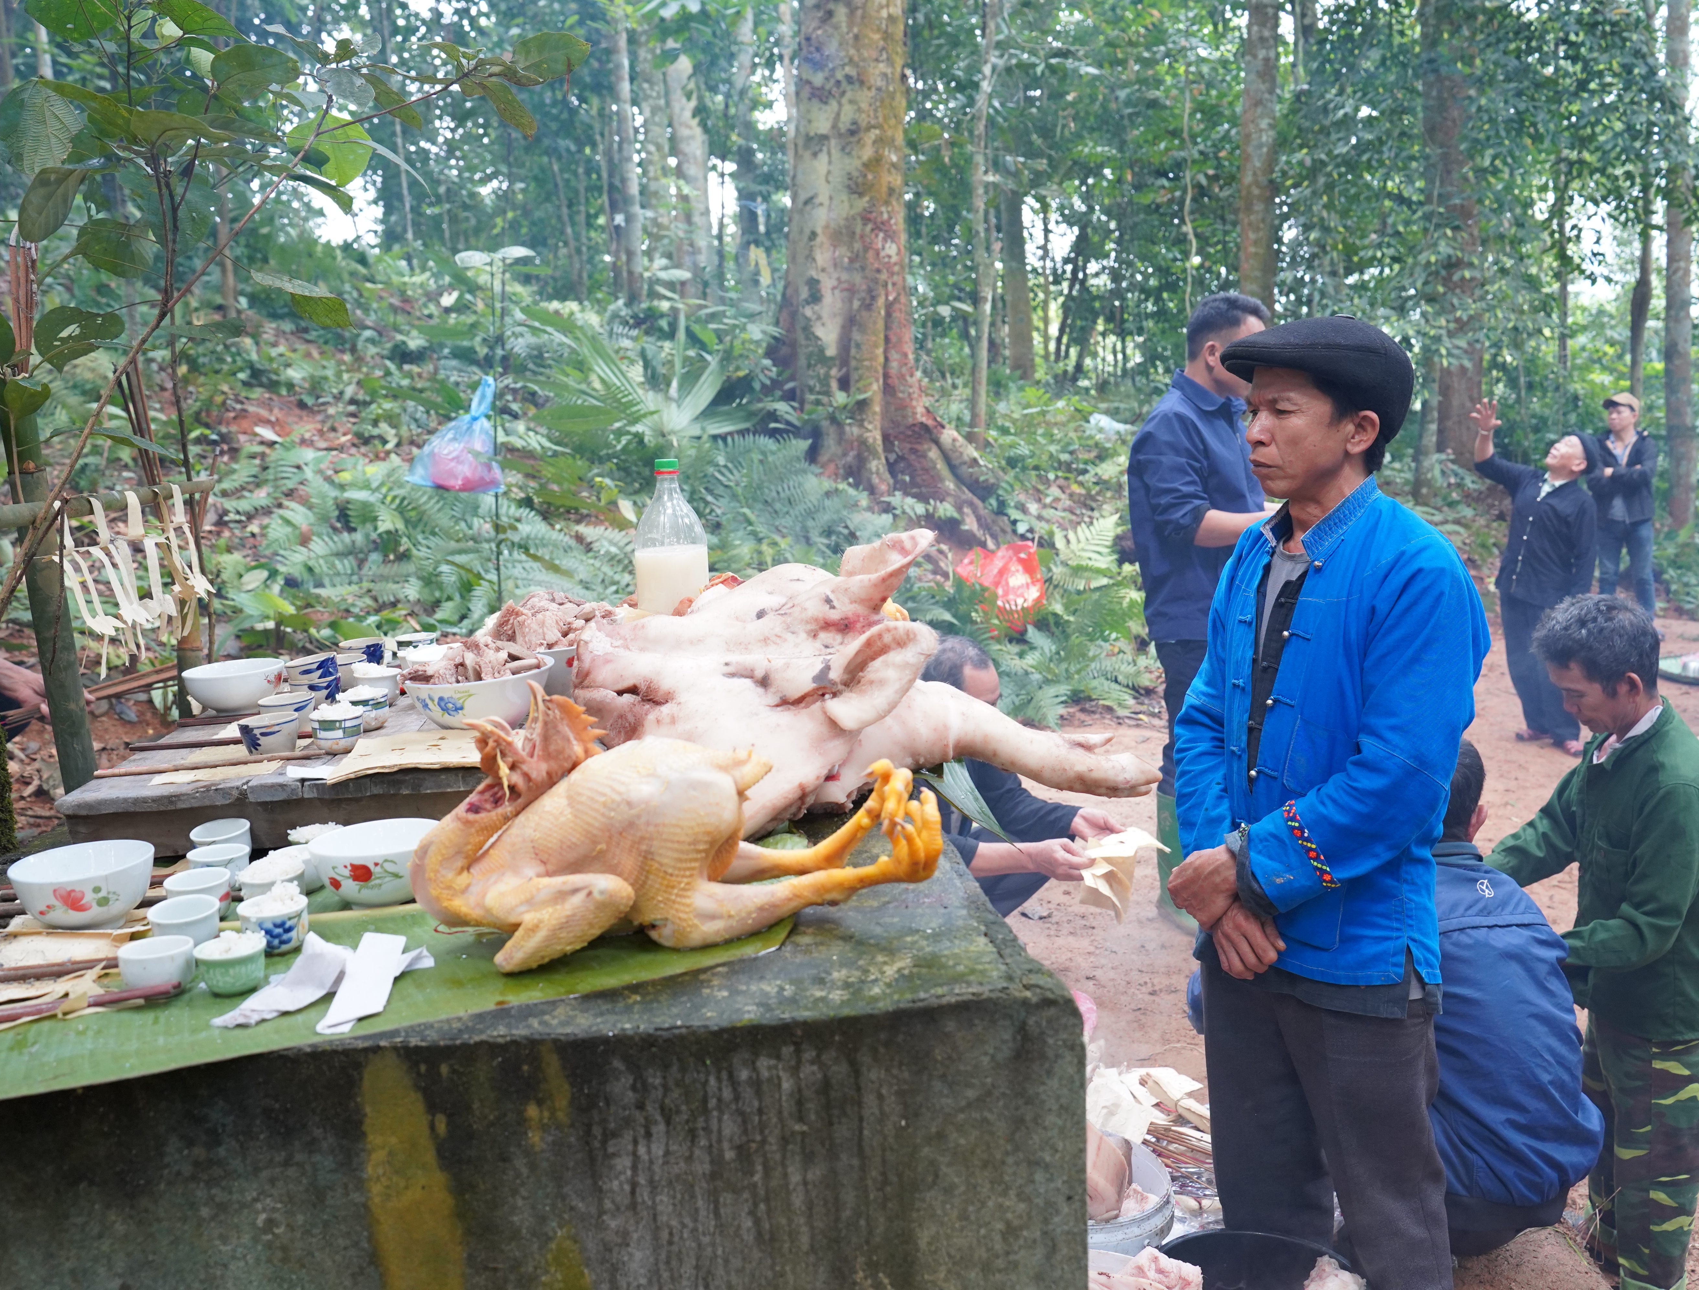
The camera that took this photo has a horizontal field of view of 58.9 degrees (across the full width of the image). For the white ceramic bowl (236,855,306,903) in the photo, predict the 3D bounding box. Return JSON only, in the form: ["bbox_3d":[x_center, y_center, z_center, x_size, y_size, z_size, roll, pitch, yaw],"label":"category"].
[{"bbox_3d":[-0.540,0.232,1.413,0.058,0.040,0.058,-3,10,0],"label":"white ceramic bowl"}]

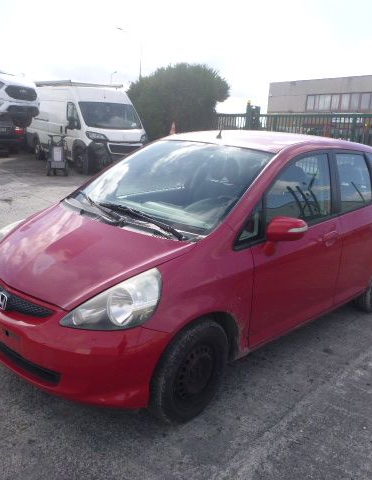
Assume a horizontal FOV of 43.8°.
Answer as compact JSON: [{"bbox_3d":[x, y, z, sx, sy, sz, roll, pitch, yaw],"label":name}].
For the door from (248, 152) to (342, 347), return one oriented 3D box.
[{"bbox_3d":[0.694,0.008,3.108,0.260,1.170,1.090,16,19,42],"label":"door"}]

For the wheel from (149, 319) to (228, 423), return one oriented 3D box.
[{"bbox_3d":[-0.006,0.689,2.504,0.185,0.575,0.575,15,18,40],"label":"wheel"}]

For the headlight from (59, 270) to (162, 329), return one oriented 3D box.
[{"bbox_3d":[-0.366,0.299,2.235,0.295,0.290,0.440,16,19,42],"label":"headlight"}]

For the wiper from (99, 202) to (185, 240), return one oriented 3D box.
[{"bbox_3d":[-0.308,-0.137,2.827,0.085,0.075,0.895,-24,31,-33],"label":"wiper"}]

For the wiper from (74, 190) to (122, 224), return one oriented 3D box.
[{"bbox_3d":[-0.582,-0.236,3.125,0.070,0.060,0.699,-20,32,-28],"label":"wiper"}]

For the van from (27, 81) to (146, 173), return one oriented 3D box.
[{"bbox_3d":[-3.257,-3.689,14.993,2.100,2.600,5.640,-7,18,-34],"label":"van"}]

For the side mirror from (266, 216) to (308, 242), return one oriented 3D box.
[{"bbox_3d":[0.591,-0.050,2.663,0.210,0.150,0.130,16,19,42],"label":"side mirror"}]

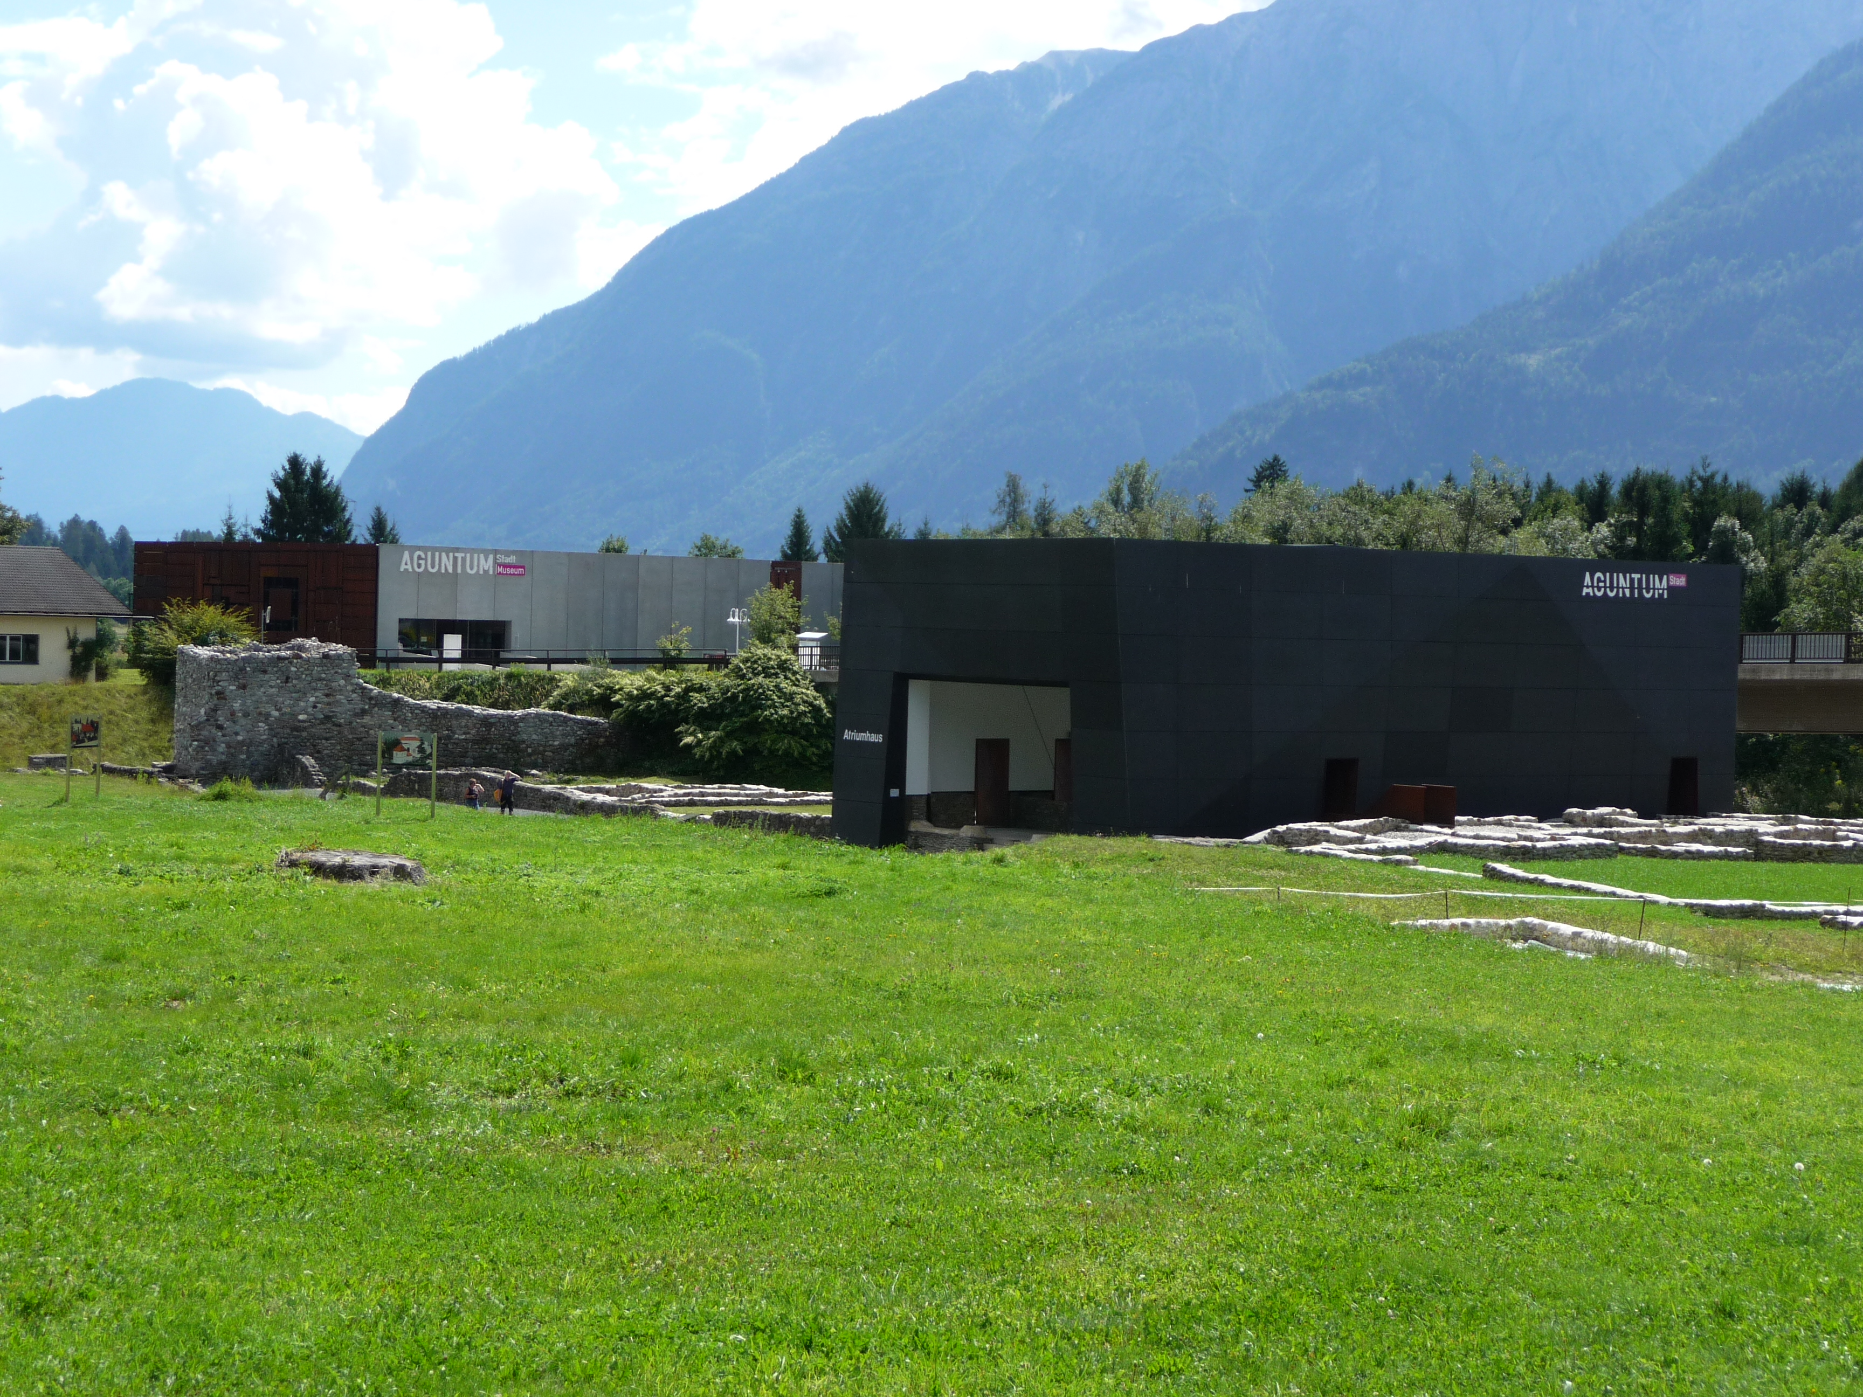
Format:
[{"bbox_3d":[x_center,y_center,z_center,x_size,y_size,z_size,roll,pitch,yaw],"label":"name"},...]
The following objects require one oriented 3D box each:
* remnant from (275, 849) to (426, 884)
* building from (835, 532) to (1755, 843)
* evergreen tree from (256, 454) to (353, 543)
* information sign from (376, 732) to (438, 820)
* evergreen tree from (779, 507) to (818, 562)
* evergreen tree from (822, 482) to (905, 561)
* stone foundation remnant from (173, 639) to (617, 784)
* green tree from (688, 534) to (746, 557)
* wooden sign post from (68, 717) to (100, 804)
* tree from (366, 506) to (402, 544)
[{"bbox_3d":[-8.120,2.357,46.775,2.050,0.380,1.400,1,1,-8],"label":"remnant"},{"bbox_3d":[12.785,-0.284,118.861,28.322,9.680,16.258,0,2,-35],"label":"building"},{"bbox_3d":[-42.417,-9.499,224.862,7.500,14.039,7.500,1,1,0],"label":"evergreen tree"},{"bbox_3d":[-13.187,1.942,84.000,1.470,2.130,0.100,1,1,-3],"label":"information sign"},{"bbox_3d":[-9.062,-7.271,224.896,4.300,11.249,4.300,1,1,0],"label":"evergreen tree"},{"bbox_3d":[-4.819,-8.099,224.873,6.600,13.117,6.600,1,1,0],"label":"evergreen tree"},{"bbox_3d":[-23.951,0.712,151.652,21.170,6.230,3.000,0,2,-41],"label":"stone foundation remnant"},{"bbox_3d":[-13.934,-6.082,214.924,5.000,9.110,5.000,1,1,0],"label":"green tree"},{"bbox_3d":[-22.944,1.636,90.379,0.120,2.320,1.500,2,1,18],"label":"wooden sign post"},{"bbox_3d":[-37.918,-7.885,229.900,4.300,10.795,4.300,1,1,0],"label":"tree"}]

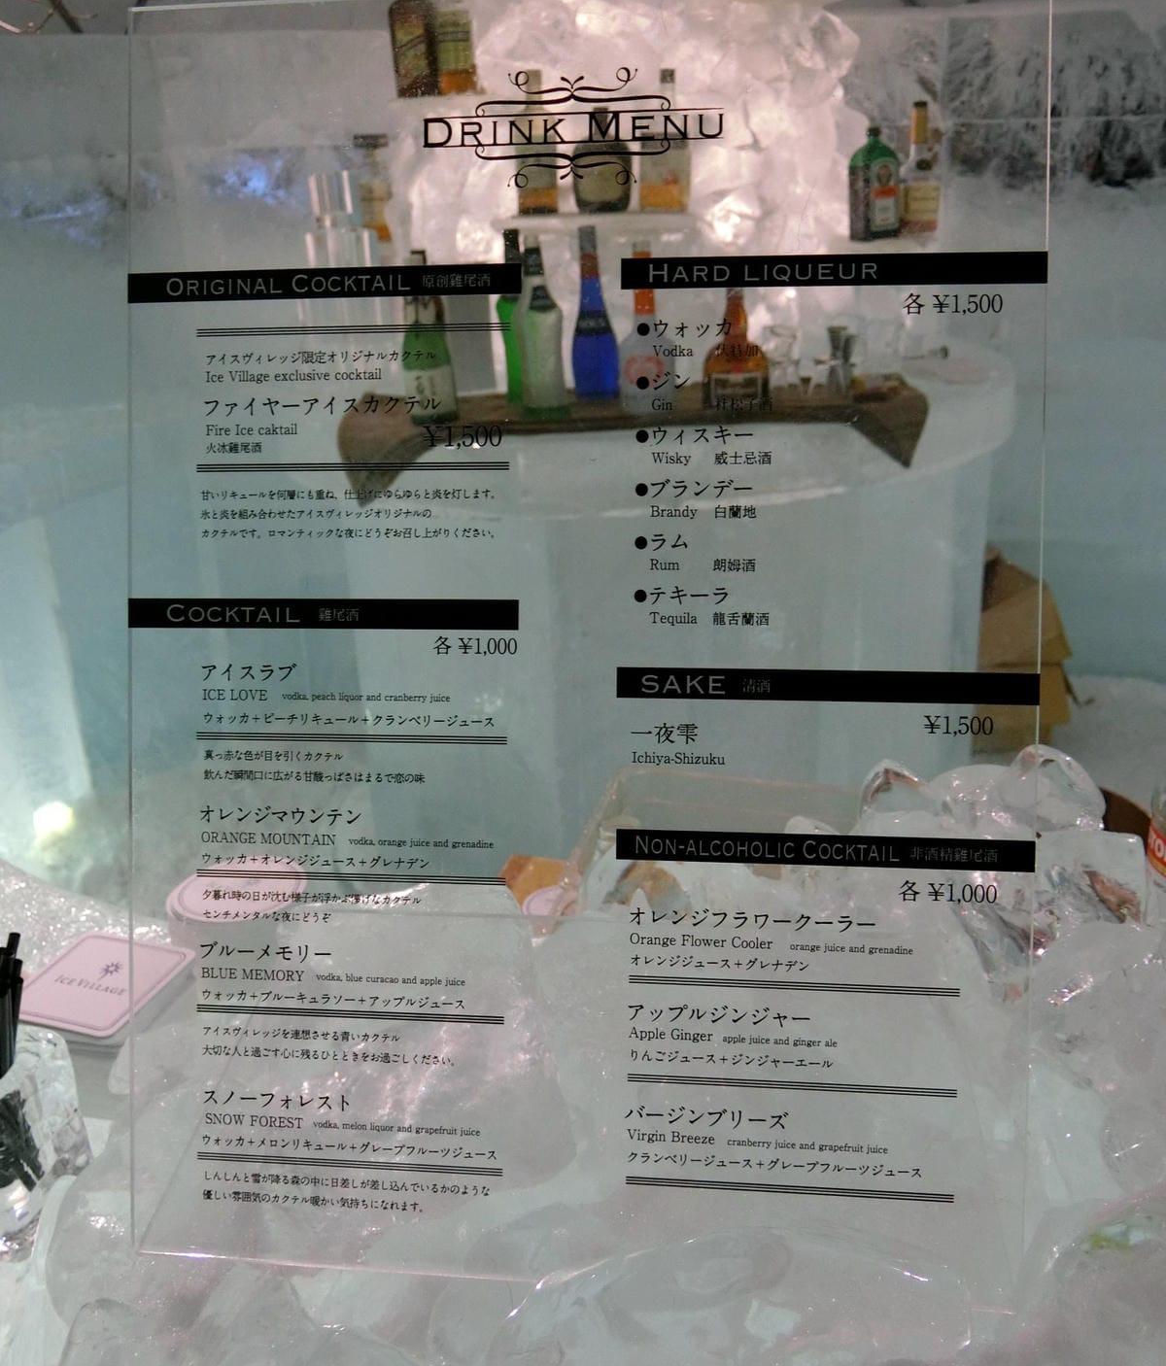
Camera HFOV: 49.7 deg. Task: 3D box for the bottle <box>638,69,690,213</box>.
[{"bbox_3d":[0.148,-0.998,2.318,0.094,0.238,0.076,-1,23,4],"label":"bottle"}]

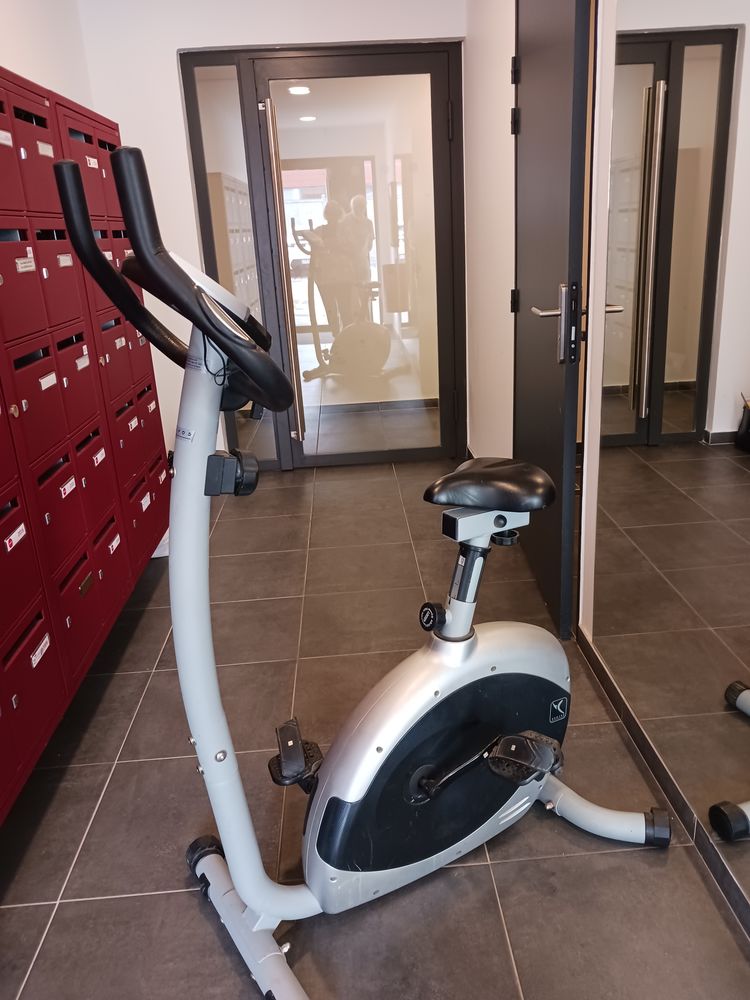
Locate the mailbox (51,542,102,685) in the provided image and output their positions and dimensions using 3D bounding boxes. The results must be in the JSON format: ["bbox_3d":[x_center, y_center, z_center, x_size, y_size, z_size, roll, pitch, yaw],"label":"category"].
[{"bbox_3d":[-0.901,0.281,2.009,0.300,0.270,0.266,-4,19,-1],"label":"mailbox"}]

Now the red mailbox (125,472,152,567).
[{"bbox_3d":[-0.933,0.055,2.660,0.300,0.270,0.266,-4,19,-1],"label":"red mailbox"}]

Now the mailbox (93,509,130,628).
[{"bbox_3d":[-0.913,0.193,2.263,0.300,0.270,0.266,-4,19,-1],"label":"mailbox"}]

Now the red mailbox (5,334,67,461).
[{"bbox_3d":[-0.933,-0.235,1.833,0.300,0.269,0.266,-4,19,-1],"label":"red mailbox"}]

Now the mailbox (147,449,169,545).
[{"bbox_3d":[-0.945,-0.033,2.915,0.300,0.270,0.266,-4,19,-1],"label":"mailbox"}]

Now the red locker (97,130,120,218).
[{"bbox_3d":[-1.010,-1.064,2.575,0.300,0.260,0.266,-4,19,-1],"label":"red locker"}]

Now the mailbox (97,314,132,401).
[{"bbox_3d":[-0.986,-0.463,2.505,0.310,0.268,0.280,-4,19,-1],"label":"mailbox"}]

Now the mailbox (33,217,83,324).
[{"bbox_3d":[-0.984,-0.589,2.038,0.310,0.266,0.276,-4,19,-1],"label":"mailbox"}]

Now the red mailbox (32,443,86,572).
[{"bbox_3d":[-0.939,0.021,1.954,0.310,0.276,0.276,-4,19,-1],"label":"red mailbox"}]

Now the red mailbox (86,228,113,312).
[{"bbox_3d":[-1.002,-0.722,2.420,0.310,0.267,0.282,-4,19,-1],"label":"red mailbox"}]

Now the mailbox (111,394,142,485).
[{"bbox_3d":[-0.969,-0.203,2.594,0.310,0.277,0.293,-4,19,-1],"label":"mailbox"}]

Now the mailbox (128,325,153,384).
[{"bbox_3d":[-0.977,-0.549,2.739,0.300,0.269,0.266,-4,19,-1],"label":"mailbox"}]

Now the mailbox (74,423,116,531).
[{"bbox_3d":[-0.951,-0.069,2.215,0.310,0.277,0.277,-4,19,-1],"label":"mailbox"}]

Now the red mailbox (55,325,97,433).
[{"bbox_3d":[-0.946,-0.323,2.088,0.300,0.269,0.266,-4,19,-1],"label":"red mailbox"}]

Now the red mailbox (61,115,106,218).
[{"bbox_3d":[-1.018,-0.980,2.334,0.310,0.268,0.287,-4,19,-1],"label":"red mailbox"}]

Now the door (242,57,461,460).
[{"bbox_3d":[-0.054,-1.201,4.168,1.025,2.090,0.080,-4,19,-1],"label":"door"}]

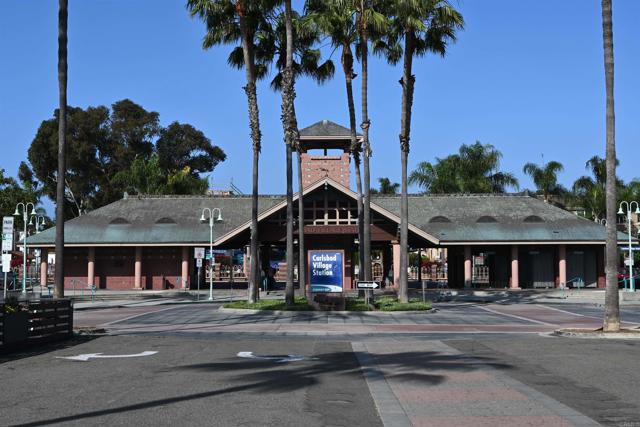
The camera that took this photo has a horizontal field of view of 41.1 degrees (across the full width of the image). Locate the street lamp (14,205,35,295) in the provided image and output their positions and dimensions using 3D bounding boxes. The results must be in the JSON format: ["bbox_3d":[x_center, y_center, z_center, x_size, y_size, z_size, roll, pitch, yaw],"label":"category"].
[{"bbox_3d":[-16.899,2.014,48.977,1.280,5.250,0.380,0,-4,0],"label":"street lamp"}]

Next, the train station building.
[{"bbox_3d":[0.568,-0.786,66.391,43.680,13.020,12.800,0,-4,0],"label":"train station building"}]

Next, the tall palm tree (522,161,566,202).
[{"bbox_3d":[26.901,0.848,102.153,5.020,14.350,5.020,0,-4,0],"label":"tall palm tree"}]

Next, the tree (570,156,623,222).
[{"bbox_3d":[33.284,0.593,102.168,5.980,14.810,5.980,0,-4,0],"label":"tree"}]

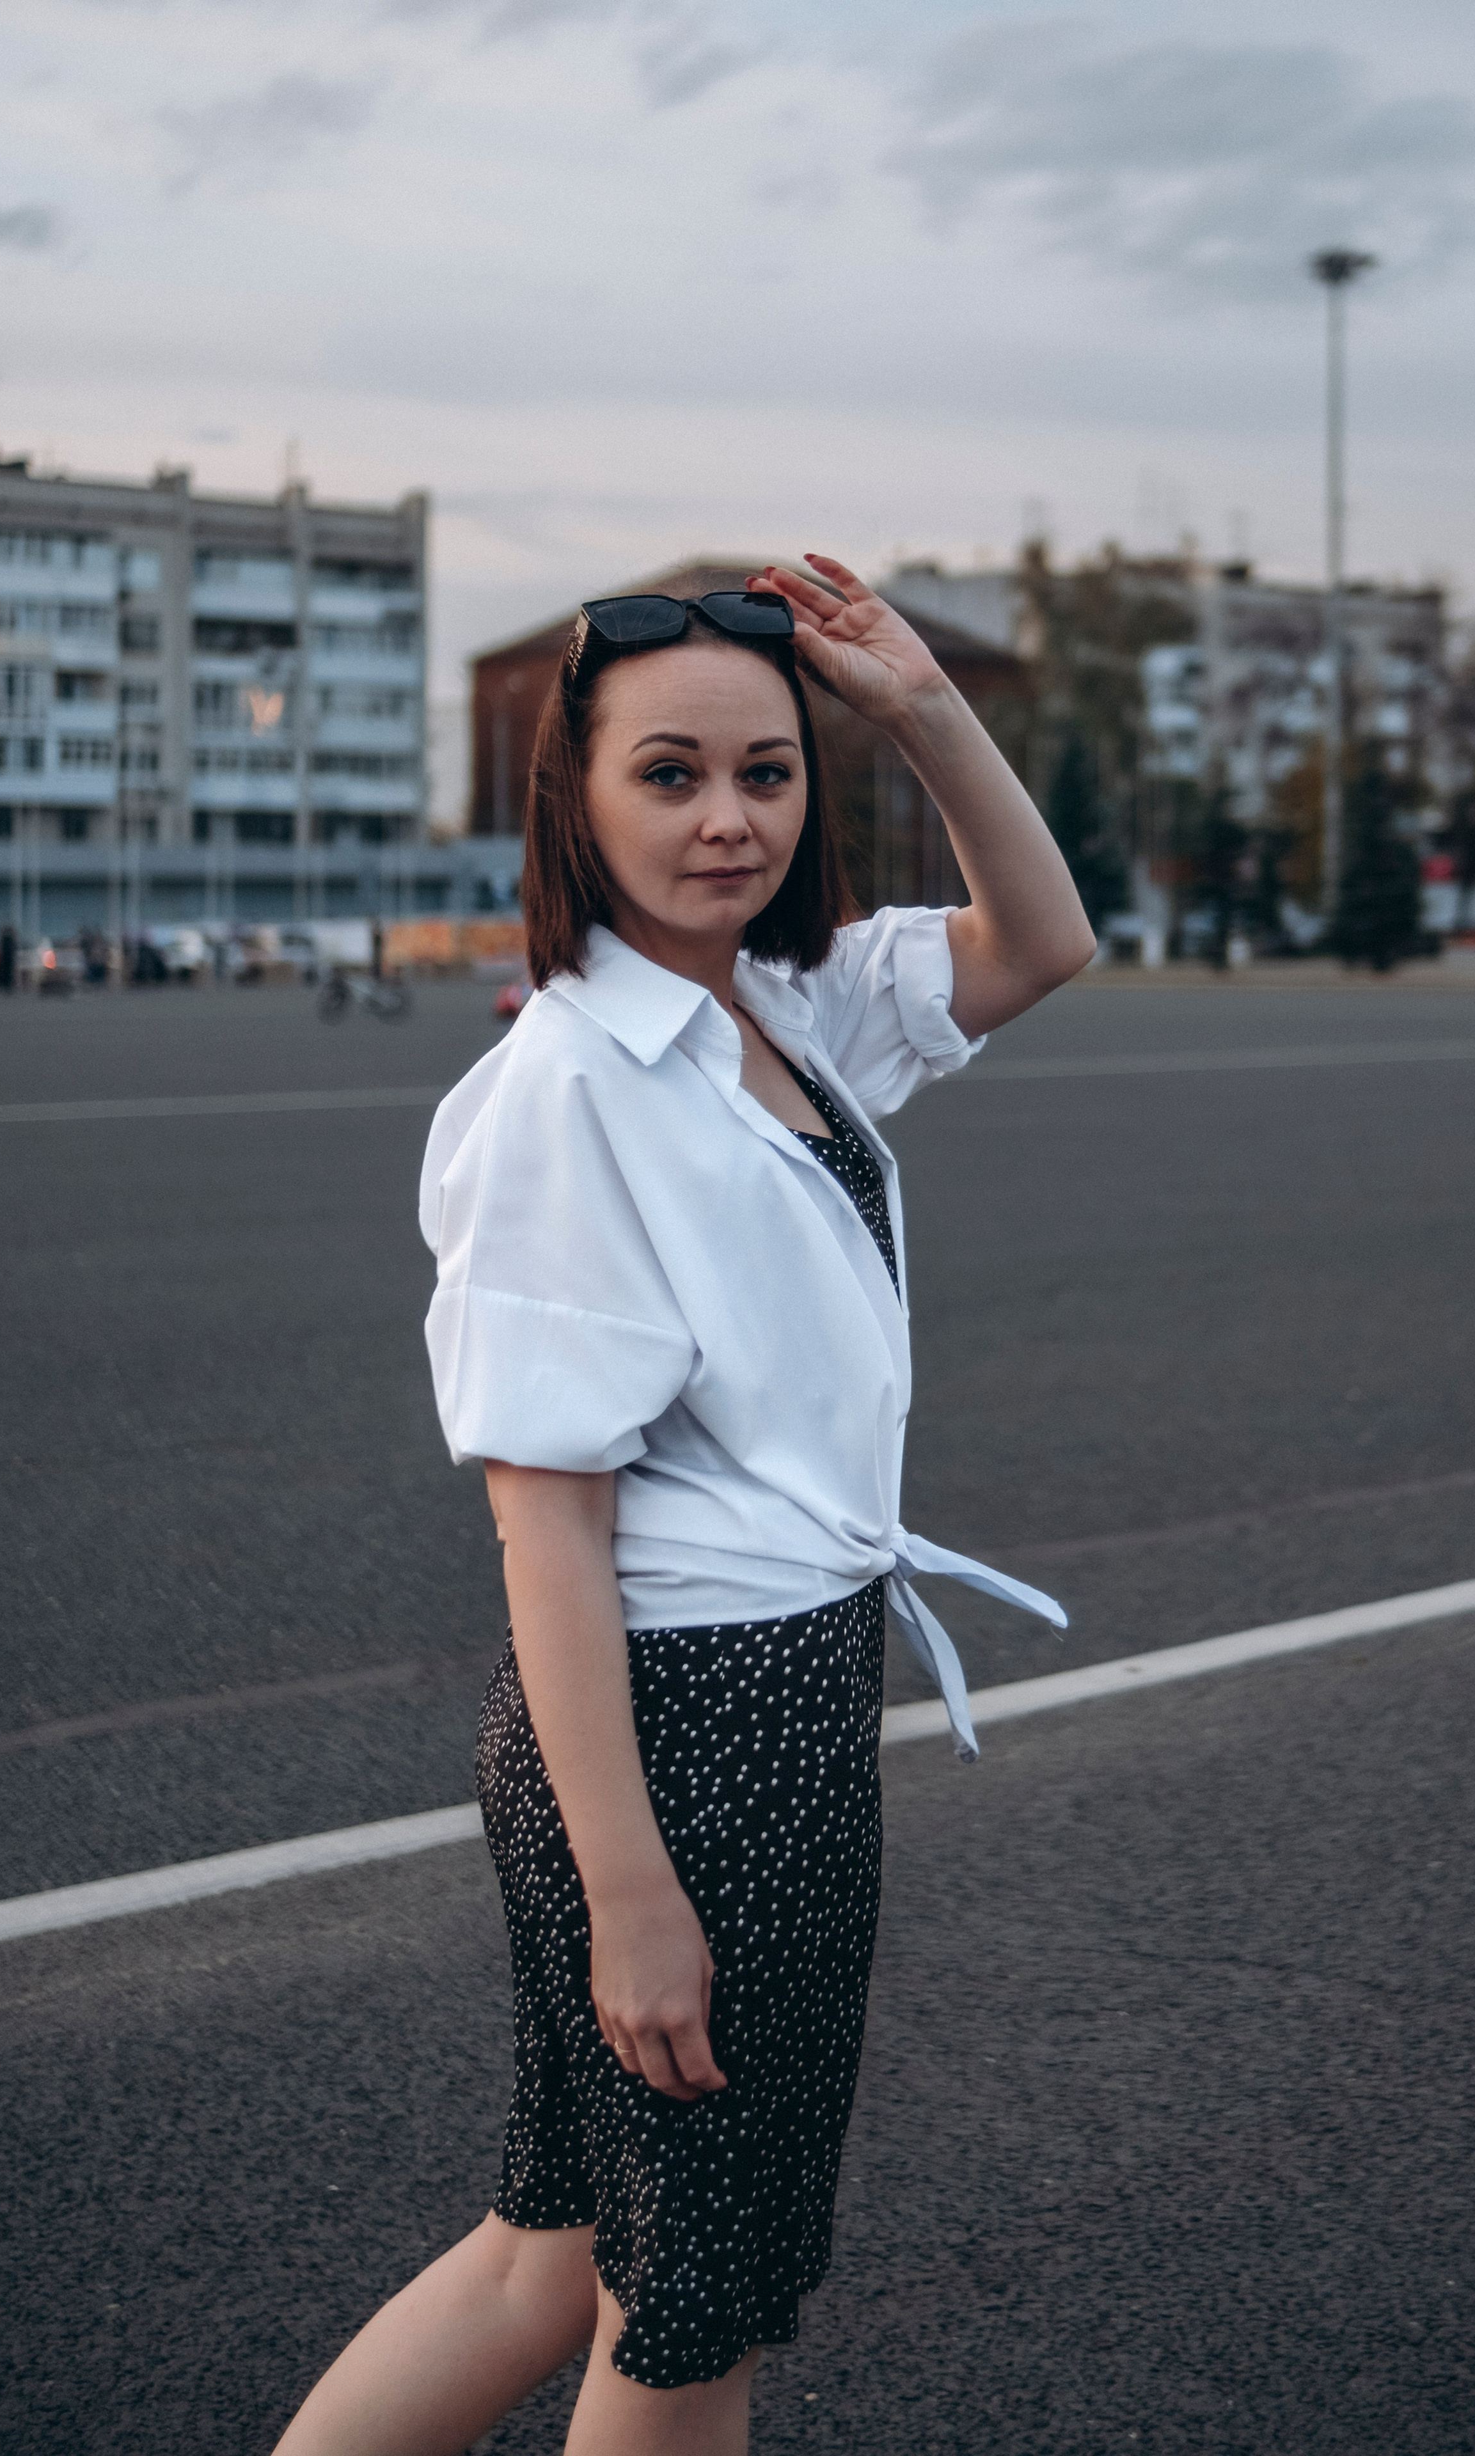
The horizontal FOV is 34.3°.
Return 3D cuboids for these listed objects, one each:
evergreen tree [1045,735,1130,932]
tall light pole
[{"bbox_3d":[12.510,-13.820,87.980,3.900,8.760,3.900,0,7,0],"label":"evergreen tree"},{"bbox_3d":[23.250,-23.760,92.810,2.500,27.330,2.500,0,7,0],"label":"tall light pole"}]

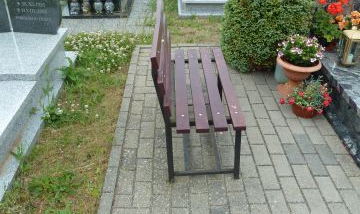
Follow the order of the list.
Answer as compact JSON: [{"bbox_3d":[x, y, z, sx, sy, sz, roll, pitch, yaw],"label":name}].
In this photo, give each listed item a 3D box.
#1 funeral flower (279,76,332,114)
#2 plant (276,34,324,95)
[{"bbox_3d":[0.939,-0.088,2.569,0.390,0.275,0.340,-1,32,-1],"label":"funeral flower"},{"bbox_3d":[0.940,-0.342,2.781,0.370,0.475,0.370,-1,32,-1],"label":"plant"}]

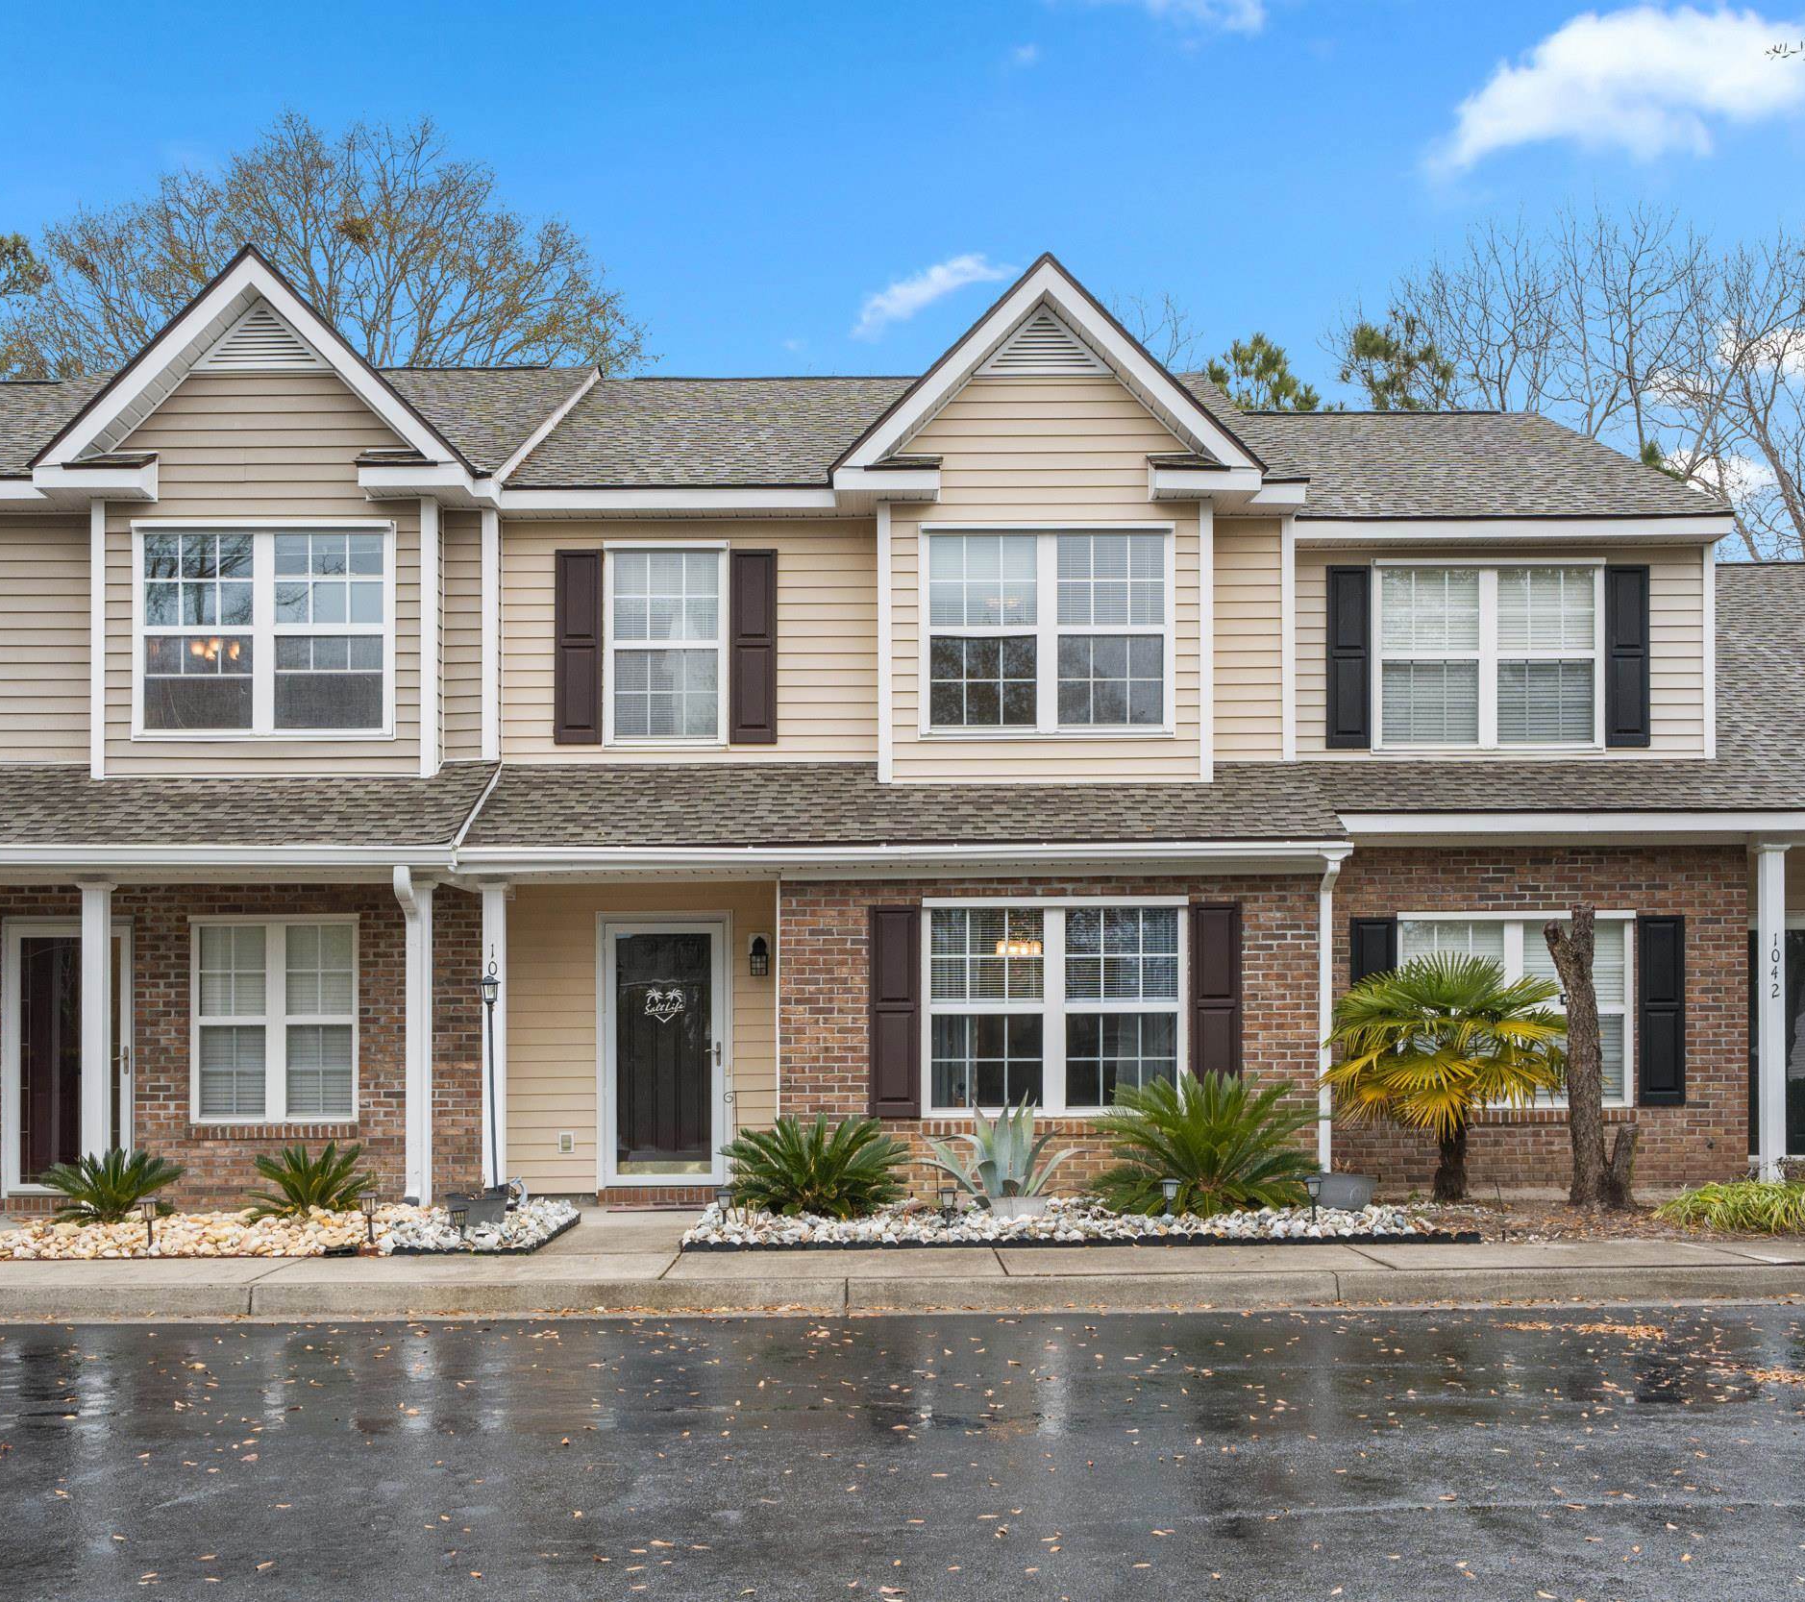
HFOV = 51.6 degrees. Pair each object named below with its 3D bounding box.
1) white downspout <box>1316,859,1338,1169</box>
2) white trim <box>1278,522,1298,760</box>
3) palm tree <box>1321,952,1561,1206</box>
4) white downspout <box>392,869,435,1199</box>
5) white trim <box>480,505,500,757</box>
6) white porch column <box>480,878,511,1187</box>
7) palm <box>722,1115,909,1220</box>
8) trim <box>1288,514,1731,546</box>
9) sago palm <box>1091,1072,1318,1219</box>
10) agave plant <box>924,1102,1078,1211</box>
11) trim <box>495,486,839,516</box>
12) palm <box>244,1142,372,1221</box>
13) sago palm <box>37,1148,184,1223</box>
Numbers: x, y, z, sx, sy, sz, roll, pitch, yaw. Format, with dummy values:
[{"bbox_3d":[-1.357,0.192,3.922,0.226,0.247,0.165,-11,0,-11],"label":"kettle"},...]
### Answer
[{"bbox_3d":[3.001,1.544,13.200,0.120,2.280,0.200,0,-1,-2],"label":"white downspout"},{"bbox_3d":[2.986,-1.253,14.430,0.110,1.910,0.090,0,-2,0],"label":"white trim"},{"bbox_3d":[4.049,2.058,13.900,1.820,1.850,1.700,0,-1,-2],"label":"palm tree"},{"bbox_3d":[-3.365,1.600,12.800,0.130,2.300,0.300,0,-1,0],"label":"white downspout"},{"bbox_3d":[-3.127,-1.262,14.180,0.135,1.910,0.110,0,-1,-2],"label":"white trim"},{"bbox_3d":[-2.897,1.713,13.280,0.200,2.220,0.190,0,-1,-2],"label":"white porch column"},{"bbox_3d":[-0.570,2.394,12.200,1.220,0.690,1.120,0,-2,0],"label":"palm"},{"bbox_3d":[4.830,-2.163,14.860,3.550,0.160,0.070,0,-2,0],"label":"trim"},{"bbox_3d":[2.054,2.339,12.700,1.500,0.980,1.350,0,-1,-2],"label":"sago palm"},{"bbox_3d":[0.663,2.409,12.700,1.070,0.780,0.950,0,-1,-2],"label":"agave plant"},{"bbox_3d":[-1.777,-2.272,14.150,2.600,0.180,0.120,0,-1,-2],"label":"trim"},{"bbox_3d":[-4.117,2.639,12.950,0.880,0.560,0.820,0,-2,0],"label":"palm"},{"bbox_3d":[-5.341,2.599,12.600,1.000,0.510,0.900,0,-1,-2],"label":"sago palm"}]

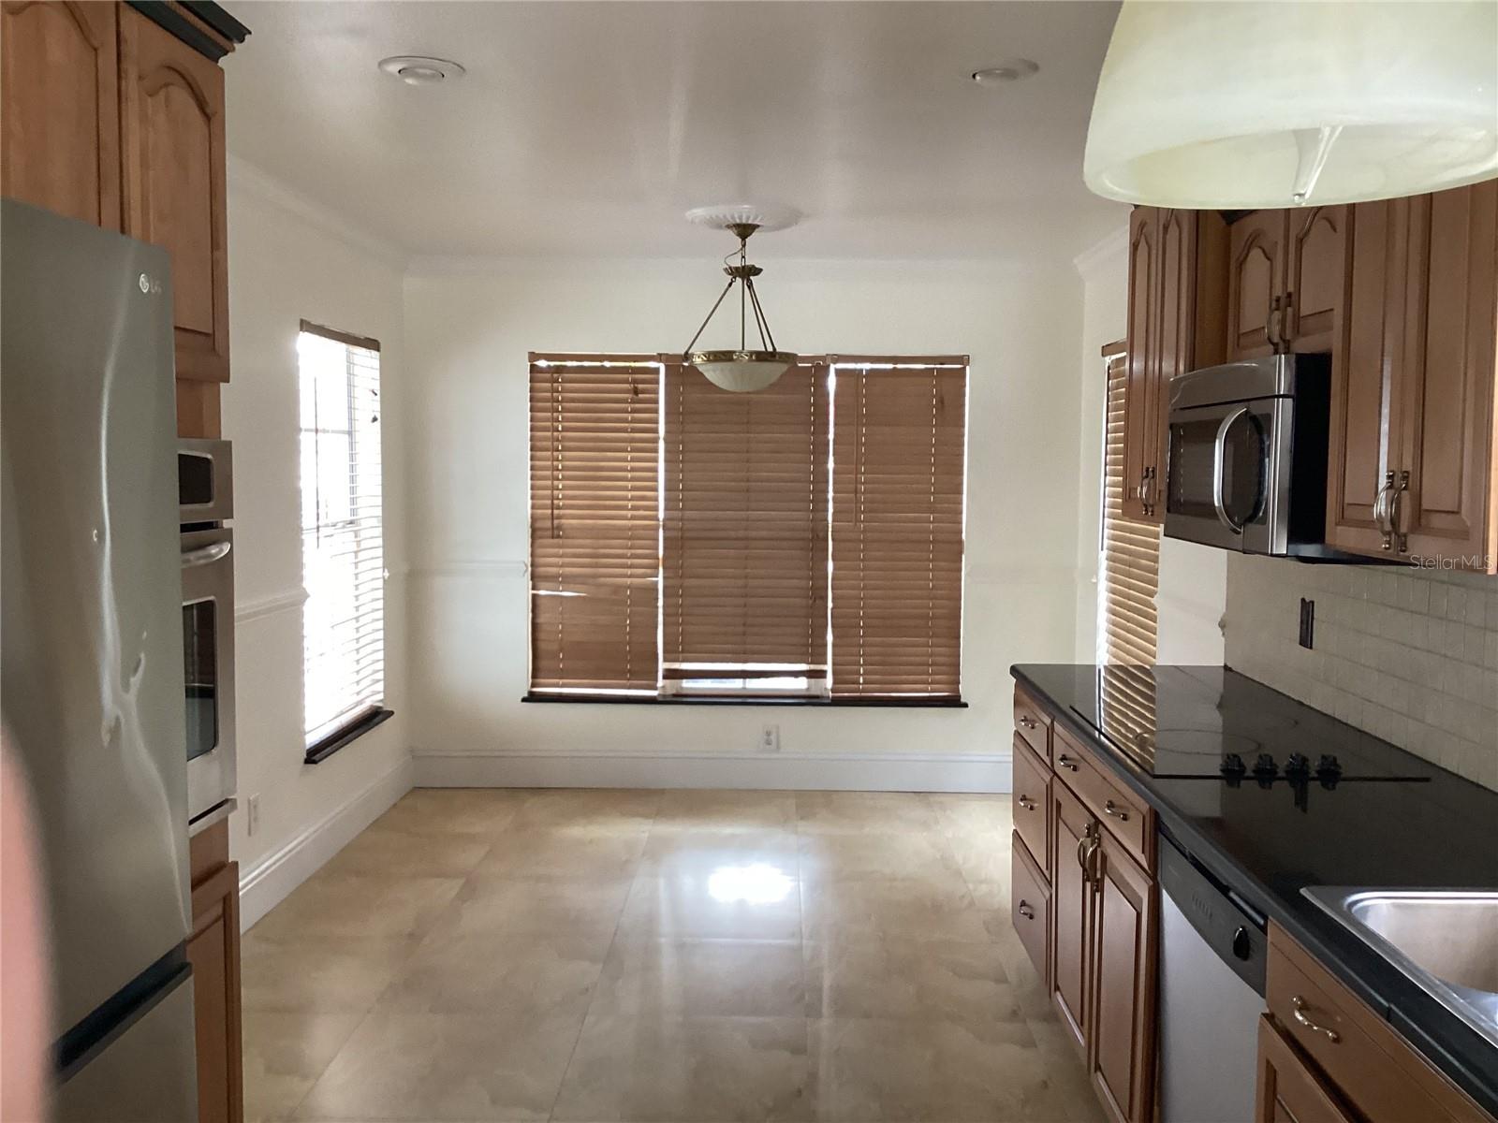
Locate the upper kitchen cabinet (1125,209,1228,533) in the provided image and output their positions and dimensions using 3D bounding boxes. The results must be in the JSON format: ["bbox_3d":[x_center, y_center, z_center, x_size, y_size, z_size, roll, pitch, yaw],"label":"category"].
[{"bbox_3d":[1.262,-0.570,3.582,0.337,0.923,0.649,0,4,2],"label":"upper kitchen cabinet"}]

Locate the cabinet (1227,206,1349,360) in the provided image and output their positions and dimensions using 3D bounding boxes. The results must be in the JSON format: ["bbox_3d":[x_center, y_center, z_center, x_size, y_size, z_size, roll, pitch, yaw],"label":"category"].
[{"bbox_3d":[1.278,-0.659,2.856,0.267,0.391,0.745,0,4,2],"label":"cabinet"}]

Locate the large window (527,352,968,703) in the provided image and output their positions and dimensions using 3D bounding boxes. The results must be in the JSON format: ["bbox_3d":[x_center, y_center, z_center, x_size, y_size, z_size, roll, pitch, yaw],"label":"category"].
[{"bbox_3d":[-0.011,-0.151,6.134,1.995,1.589,0.100,0,4,2],"label":"large window"}]

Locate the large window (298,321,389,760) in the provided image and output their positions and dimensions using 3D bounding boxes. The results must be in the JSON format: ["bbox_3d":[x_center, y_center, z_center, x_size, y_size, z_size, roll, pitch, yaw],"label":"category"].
[{"bbox_3d":[-1.590,-0.120,5.279,0.060,1.556,0.943,0,4,2],"label":"large window"}]

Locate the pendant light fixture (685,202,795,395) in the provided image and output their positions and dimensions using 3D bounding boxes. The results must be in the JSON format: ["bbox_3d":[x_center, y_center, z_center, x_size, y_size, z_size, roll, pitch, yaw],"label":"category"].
[{"bbox_3d":[-0.026,-0.968,5.081,0.440,0.647,0.440,0,4,2],"label":"pendant light fixture"}]

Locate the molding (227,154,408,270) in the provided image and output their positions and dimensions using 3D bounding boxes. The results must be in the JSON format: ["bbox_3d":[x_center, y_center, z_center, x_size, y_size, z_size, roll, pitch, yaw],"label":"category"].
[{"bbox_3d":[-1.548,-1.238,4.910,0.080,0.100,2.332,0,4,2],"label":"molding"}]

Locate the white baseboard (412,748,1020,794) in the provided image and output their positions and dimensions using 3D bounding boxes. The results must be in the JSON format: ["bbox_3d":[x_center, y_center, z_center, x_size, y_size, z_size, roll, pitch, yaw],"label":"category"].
[{"bbox_3d":[-0.064,0.971,6.183,3.008,0.189,0.025,0,4,2],"label":"white baseboard"}]

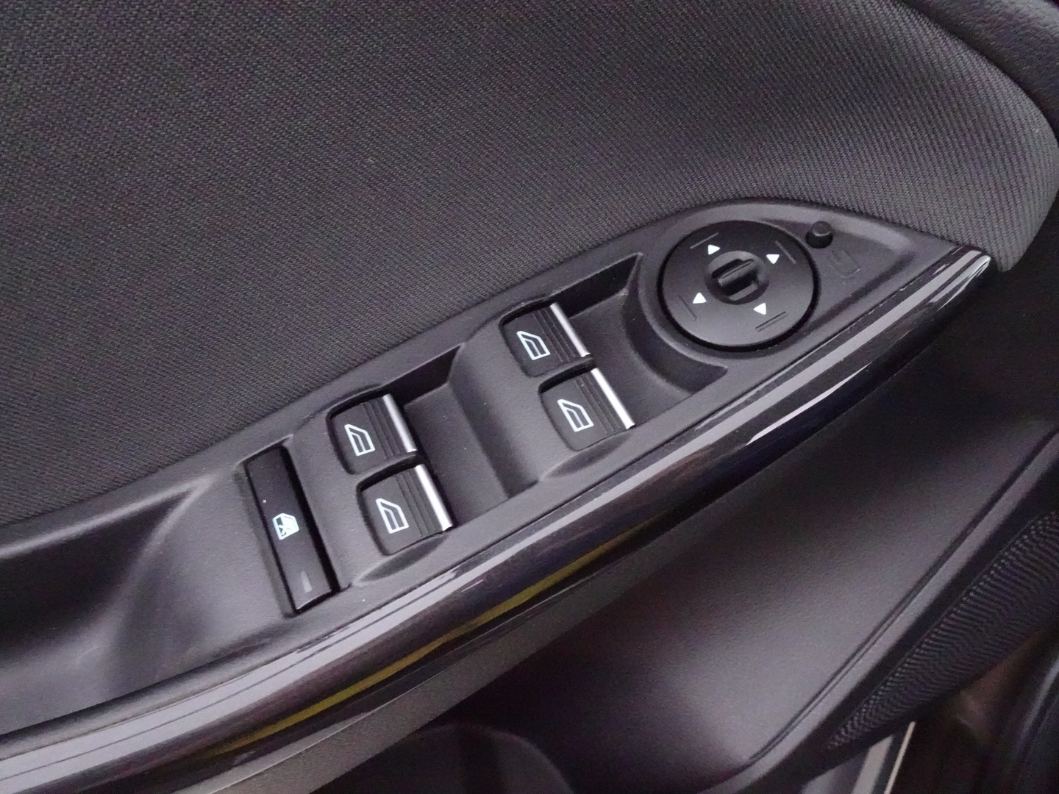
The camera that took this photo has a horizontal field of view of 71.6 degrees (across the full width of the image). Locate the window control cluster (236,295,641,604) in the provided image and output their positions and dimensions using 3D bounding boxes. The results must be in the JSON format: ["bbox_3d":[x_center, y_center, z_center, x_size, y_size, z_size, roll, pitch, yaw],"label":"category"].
[{"bbox_3d":[-0.027,0.016,0.220,0.107,0.016,0.049,-29,65,-3],"label":"window control cluster"}]

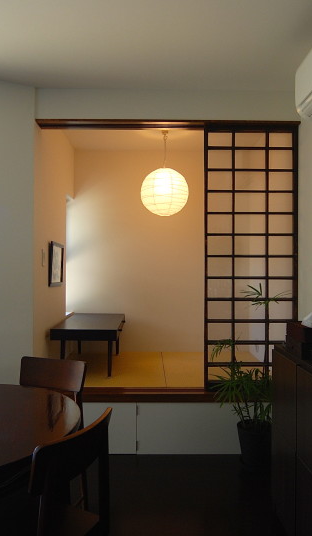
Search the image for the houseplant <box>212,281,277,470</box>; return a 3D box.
[{"bbox_3d":[0.592,0.712,2.594,0.480,1.197,0.450,0,0,0],"label":"houseplant"}]

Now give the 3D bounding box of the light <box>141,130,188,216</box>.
[{"bbox_3d":[0.074,-0.822,3.485,0.415,0.748,0.415,0,0,0],"label":"light"}]

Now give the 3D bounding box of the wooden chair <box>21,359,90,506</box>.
[{"bbox_3d":[-0.679,0.914,2.090,0.420,0.780,0.470,1,0,23],"label":"wooden chair"}]

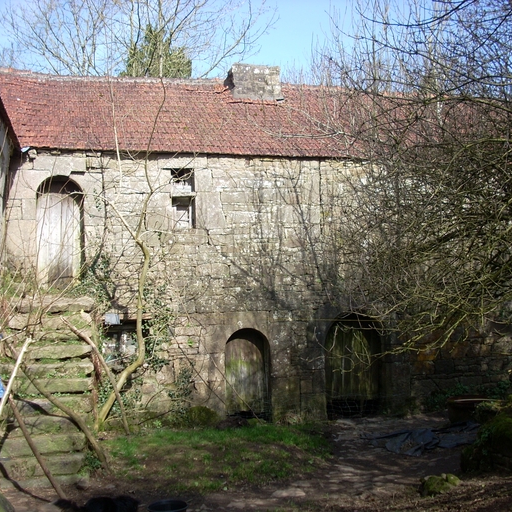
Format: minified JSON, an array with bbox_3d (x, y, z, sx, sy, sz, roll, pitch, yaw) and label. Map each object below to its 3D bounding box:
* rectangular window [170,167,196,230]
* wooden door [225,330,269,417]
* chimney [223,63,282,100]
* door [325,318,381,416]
[{"bbox_3d":[-1.356,-1.068,13.547,0.460,1.100,0.200,0,-3,-13],"label":"rectangular window"},{"bbox_3d":[-0.149,2.195,13.624,0.840,1.660,0.160,0,-3,-13],"label":"wooden door"},{"bbox_3d":[-0.092,-3.756,16.400,1.070,0.790,1.000,0,-3,-13],"label":"chimney"},{"bbox_3d":[1.895,2.156,14.097,1.100,1.930,0.160,0,-3,-13],"label":"door"}]

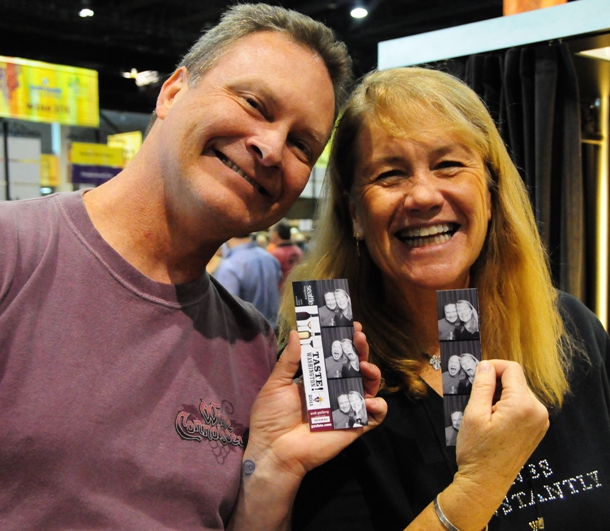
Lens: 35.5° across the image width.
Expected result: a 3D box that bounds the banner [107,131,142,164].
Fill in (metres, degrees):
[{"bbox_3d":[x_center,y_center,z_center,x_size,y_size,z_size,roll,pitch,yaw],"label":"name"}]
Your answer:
[{"bbox_3d":[-6.037,-3.823,32.000,0.060,1.130,2.100,-2,3,-44],"label":"banner"}]

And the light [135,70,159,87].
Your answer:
[{"bbox_3d":[-5.282,-6.271,32.000,0.800,0.500,0.500,-1,2,-9],"label":"light"}]

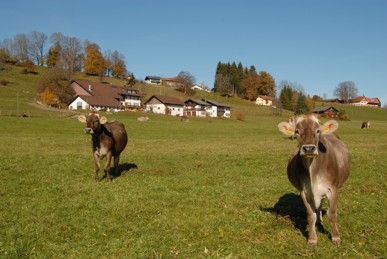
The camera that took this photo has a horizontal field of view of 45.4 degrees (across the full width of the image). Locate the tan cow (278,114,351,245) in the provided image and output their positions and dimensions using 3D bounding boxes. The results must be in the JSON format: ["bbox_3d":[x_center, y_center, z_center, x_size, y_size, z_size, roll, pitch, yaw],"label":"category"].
[{"bbox_3d":[1.460,0.540,5.500,0.700,1.440,1.950,1,2,15],"label":"tan cow"}]

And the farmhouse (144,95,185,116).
[{"bbox_3d":[-11.966,-10.070,195.000,10.000,7.900,13.000,2,2,42],"label":"farmhouse"}]

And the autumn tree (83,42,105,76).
[{"bbox_3d":[-58.341,-40.838,270.000,12.800,19.800,12.800,1,2,0],"label":"autumn tree"}]

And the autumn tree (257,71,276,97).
[{"bbox_3d":[57.179,-35.490,365.000,16.600,22.100,16.600,1,2,0],"label":"autumn tree"}]

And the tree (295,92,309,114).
[{"bbox_3d":[50.173,-11.939,215.000,6.200,10.600,6.200,0,2,13],"label":"tree"}]

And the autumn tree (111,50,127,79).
[{"bbox_3d":[-44.047,-37.921,270.000,9.500,16.300,9.500,0,2,-9],"label":"autumn tree"}]

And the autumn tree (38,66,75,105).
[{"bbox_3d":[-53.077,-16.538,178.000,14.300,15.200,13.000,-1,2,-17],"label":"autumn tree"}]

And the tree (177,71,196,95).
[{"bbox_3d":[-4.008,-26.626,265.000,11.500,14.300,11.500,1,2,0],"label":"tree"}]

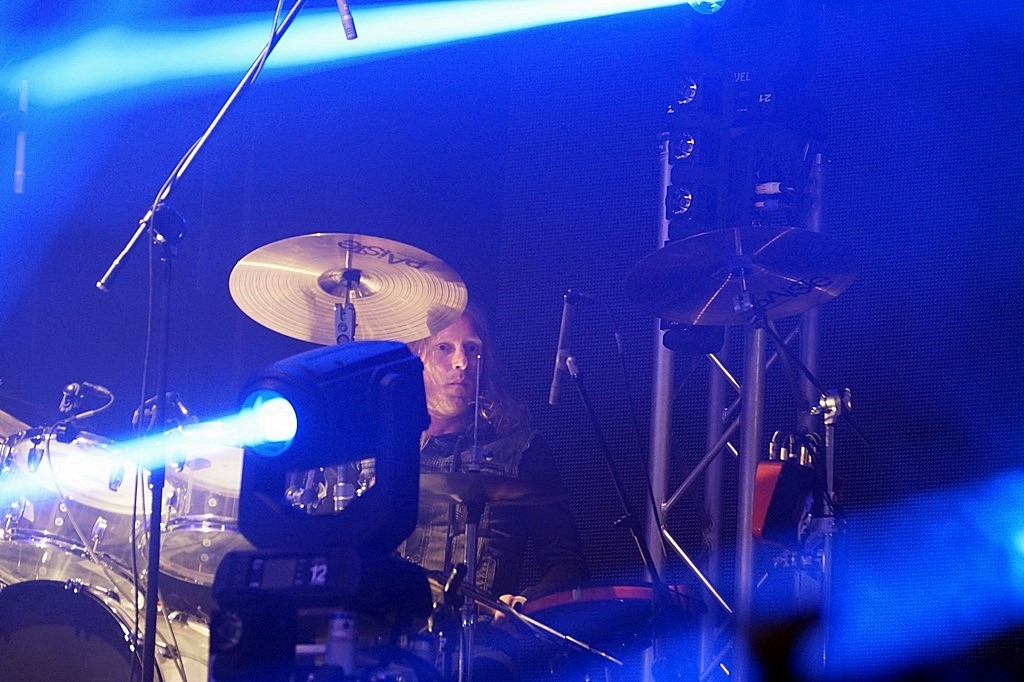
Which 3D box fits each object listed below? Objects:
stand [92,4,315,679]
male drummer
[{"bbox_3d":[-0.617,0.190,8.880,0.650,1.800,0.550,5,-7,-22],"label":"stand"},{"bbox_3d":[-0.180,0.520,9.420,0.650,1.270,0.750,0,-7,18],"label":"male drummer"}]

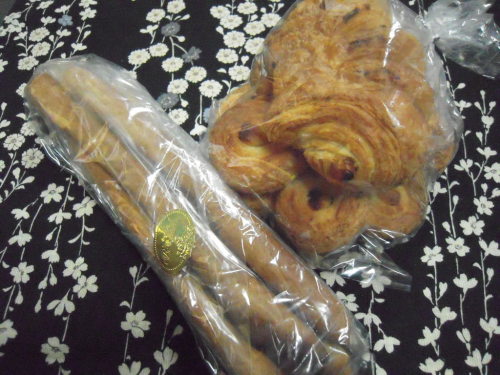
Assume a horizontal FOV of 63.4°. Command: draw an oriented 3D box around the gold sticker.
[{"bbox_3d":[-0.057,0.042,0.311,0.033,0.003,0.050,0,80,12],"label":"gold sticker"}]

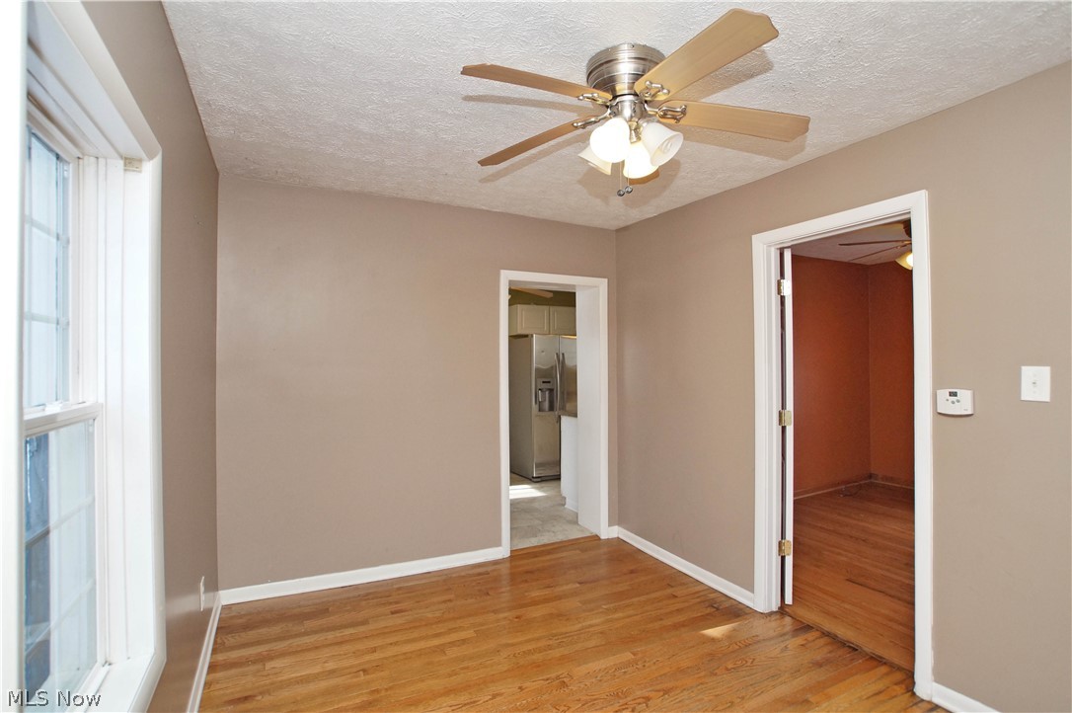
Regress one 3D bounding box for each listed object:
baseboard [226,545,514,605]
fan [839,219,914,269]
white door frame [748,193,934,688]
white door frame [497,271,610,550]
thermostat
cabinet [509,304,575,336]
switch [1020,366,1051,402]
[{"bbox_3d":[-1.005,1.366,3.007,1.683,0.077,0.018,0,-1,-23],"label":"baseboard"},{"bbox_3d":[2.780,-0.790,3.400,1.260,0.430,1.260,0,-1,-29],"label":"fan"},{"bbox_3d":[1.470,0.360,2.347,0.139,2.089,0.822,0,-1,-29],"label":"white door frame"},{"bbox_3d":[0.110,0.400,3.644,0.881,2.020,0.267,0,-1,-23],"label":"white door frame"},{"bbox_3d":[1.654,0.179,1.880,0.030,0.093,0.115,0,-1,-29],"label":"thermostat"},{"bbox_3d":[0.114,-0.457,6.252,0.860,0.375,0.330,0,-1,-23],"label":"cabinet"},{"bbox_3d":[1.772,0.098,1.688,0.012,0.118,0.072,0,-1,-29],"label":"switch"}]

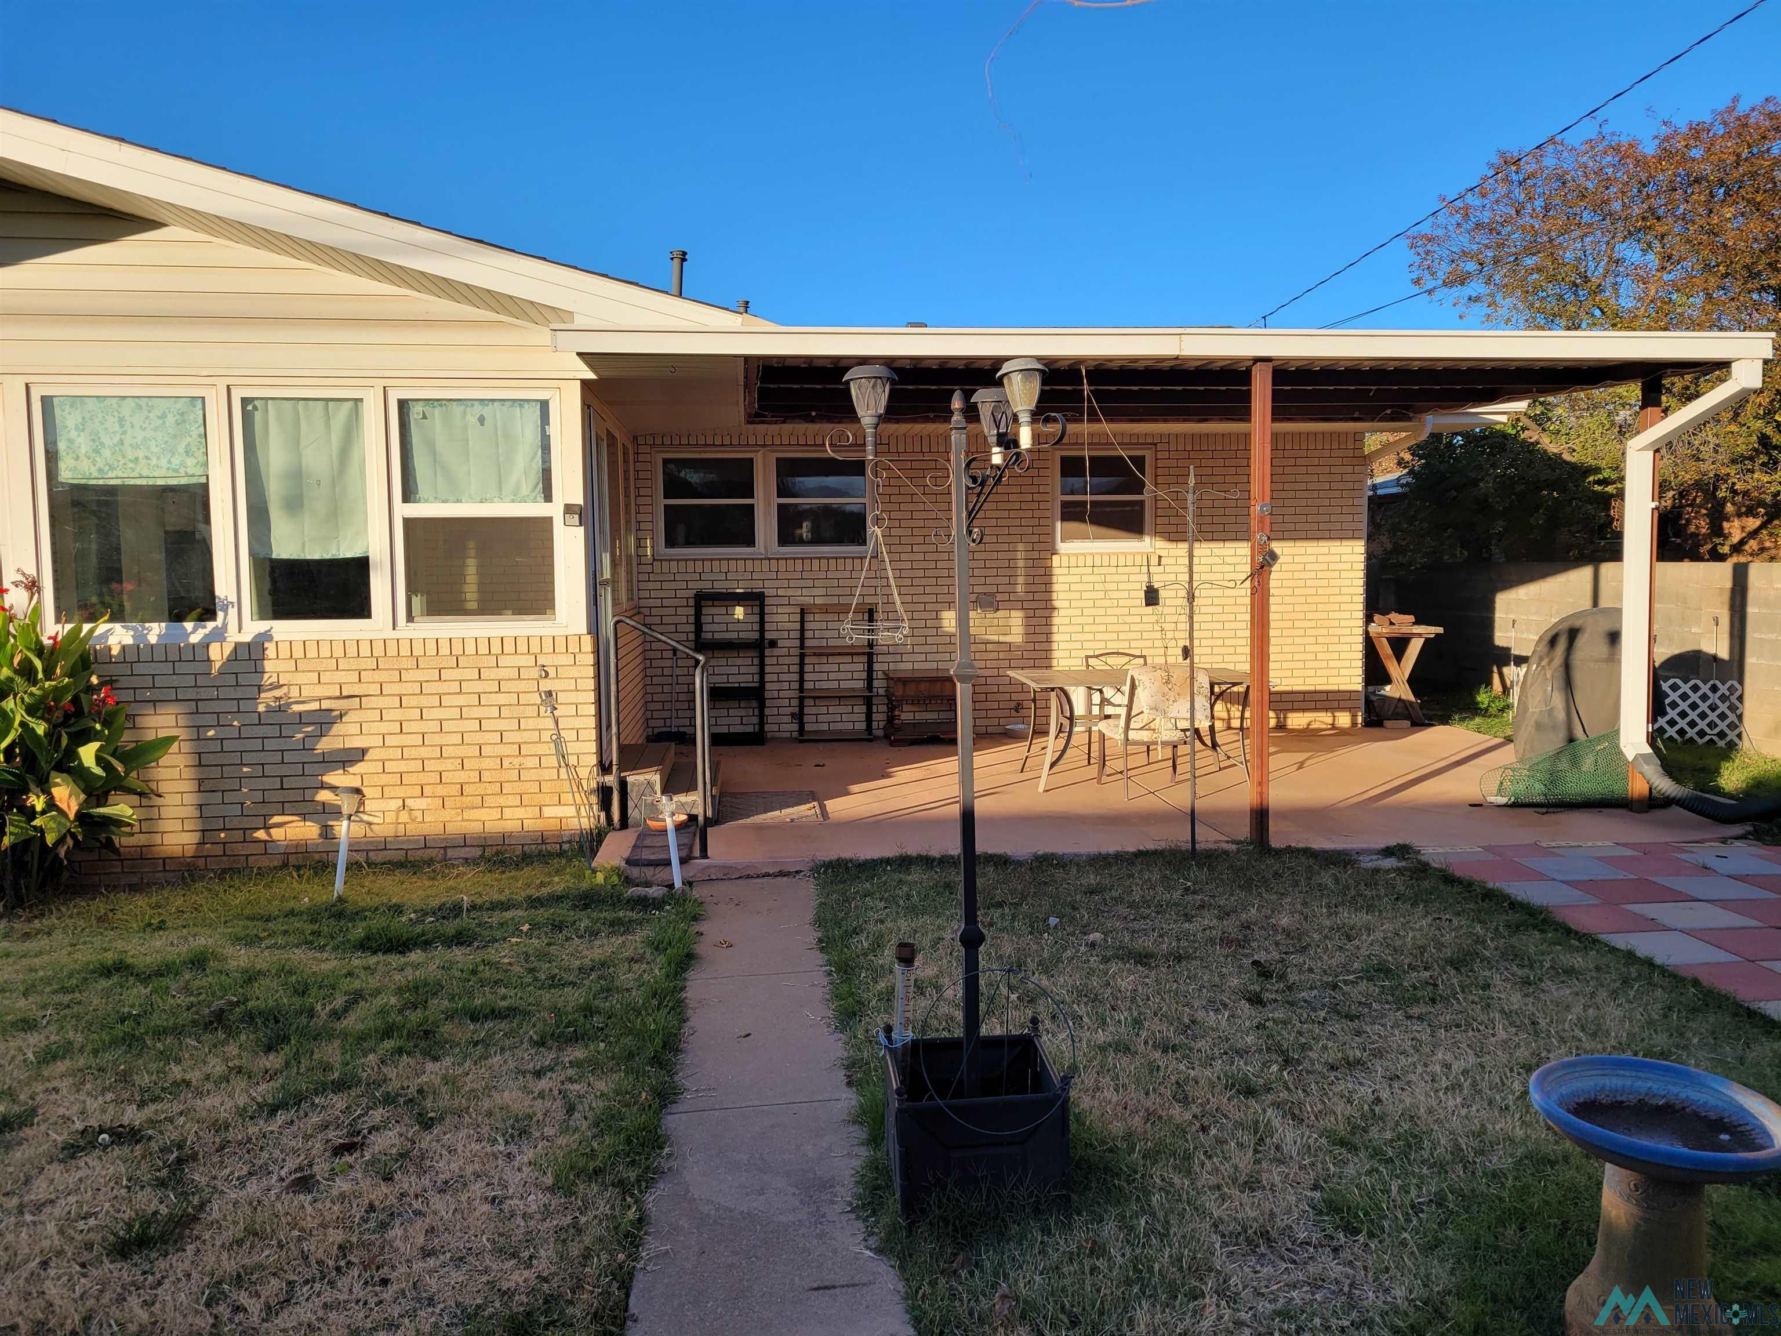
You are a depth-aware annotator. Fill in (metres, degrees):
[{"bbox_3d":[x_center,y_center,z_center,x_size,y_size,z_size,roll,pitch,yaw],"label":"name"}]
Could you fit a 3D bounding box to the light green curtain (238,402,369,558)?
[{"bbox_3d":[-3.101,-1.002,7.095,0.637,0.853,0.050,-1,4,-8],"label":"light green curtain"}]

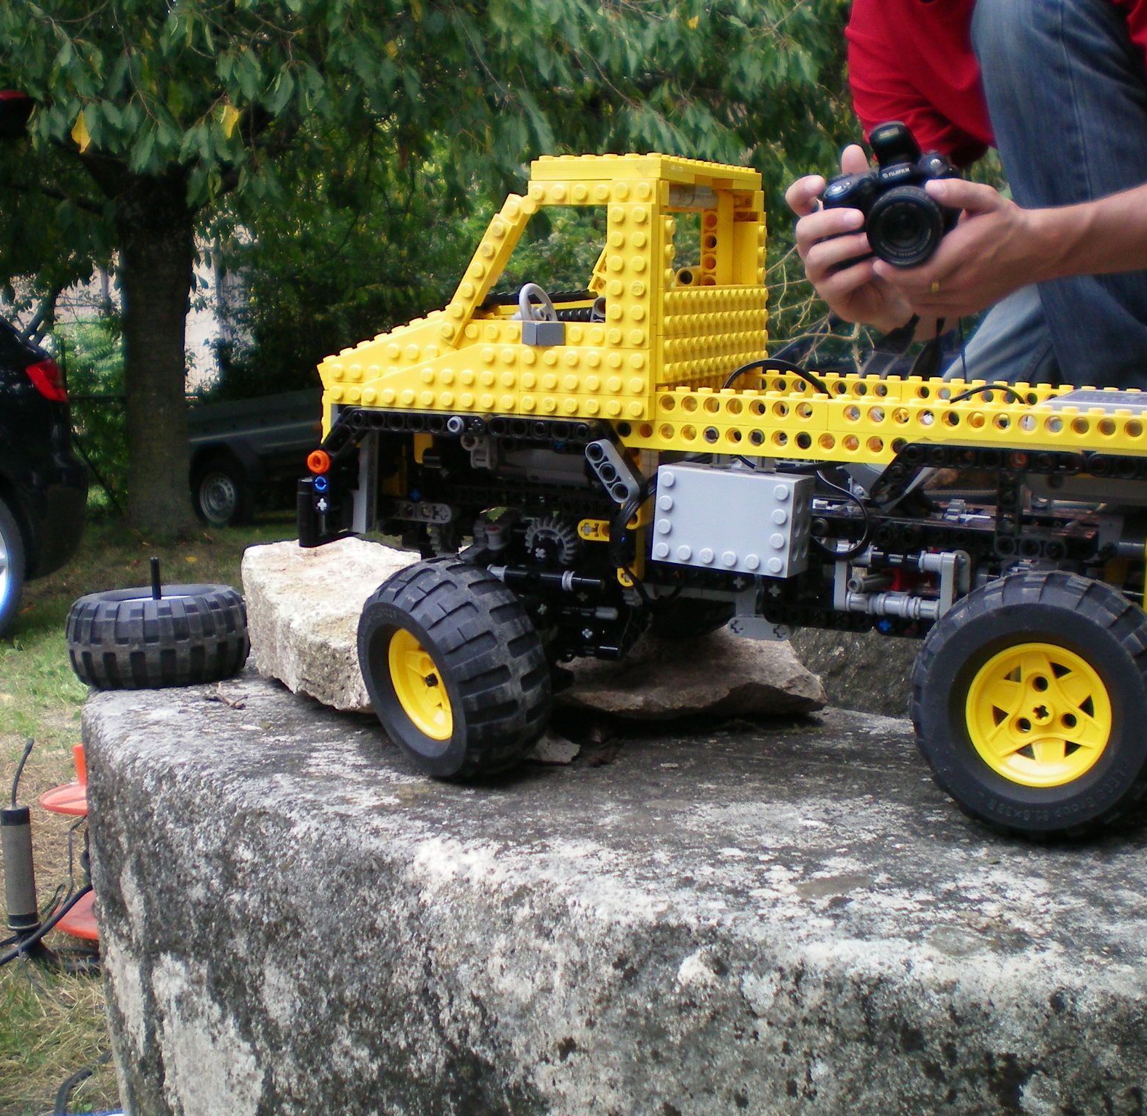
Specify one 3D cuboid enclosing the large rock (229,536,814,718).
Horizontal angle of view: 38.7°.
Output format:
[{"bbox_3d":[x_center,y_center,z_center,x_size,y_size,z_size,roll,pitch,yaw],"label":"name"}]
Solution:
[{"bbox_3d":[-0.023,0.026,0.726,0.262,0.064,0.135,0,7,0],"label":"large rock"}]

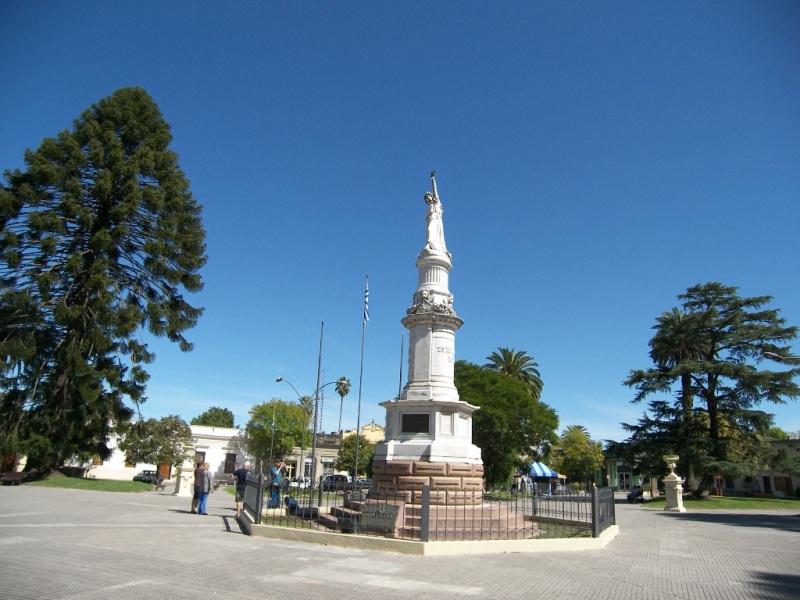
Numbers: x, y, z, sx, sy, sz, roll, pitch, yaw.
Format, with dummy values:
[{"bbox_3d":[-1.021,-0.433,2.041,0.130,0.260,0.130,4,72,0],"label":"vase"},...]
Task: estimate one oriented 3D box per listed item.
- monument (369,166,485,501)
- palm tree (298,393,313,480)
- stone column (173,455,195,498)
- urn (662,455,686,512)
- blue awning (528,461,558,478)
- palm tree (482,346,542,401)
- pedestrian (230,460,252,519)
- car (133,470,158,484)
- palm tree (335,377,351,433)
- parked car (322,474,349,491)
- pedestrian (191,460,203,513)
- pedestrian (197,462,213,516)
[{"bbox_3d":[1.048,0.741,18.359,3.300,11.200,3.300,-1,-18,10],"label":"monument"},{"bbox_3d":[-15.723,22.442,91.320,2.800,13.600,2.800,2,-17,0],"label":"palm tree"},{"bbox_3d":[-11.345,9.044,29.338,0.900,2.650,0.900,17,-23,-41],"label":"stone column"},{"bbox_3d":[14.152,9.495,28.702,0.900,2.750,0.900,-15,-24,42],"label":"urn"},{"bbox_3d":[11.695,13.766,45.050,2.400,1.400,2.300,2,-17,0],"label":"blue awning"},{"bbox_3d":[11.430,11.975,57.126,6.300,14.800,6.300,2,-17,0],"label":"palm tree"},{"bbox_3d":[-5.138,6.197,18.185,0.580,1.730,0.450,-4,-18,19],"label":"pedestrian"},{"bbox_3d":[-24.089,17.020,53.130,1.660,1.450,4.000,-3,-18,15],"label":"car"},{"bbox_3d":[-10.579,22.374,97.673,2.900,17.800,2.900,2,-17,0],"label":"palm tree"},{"bbox_3d":[-5.572,15.809,47.919,1.750,1.650,4.400,-8,-20,29],"label":"parked car"},{"bbox_3d":[-7.018,6.521,19.323,0.380,1.680,0.500,12,-20,-30],"label":"pedestrian"},{"bbox_3d":[-6.614,6.394,18.843,0.500,1.660,0.360,-13,-23,40],"label":"pedestrian"}]

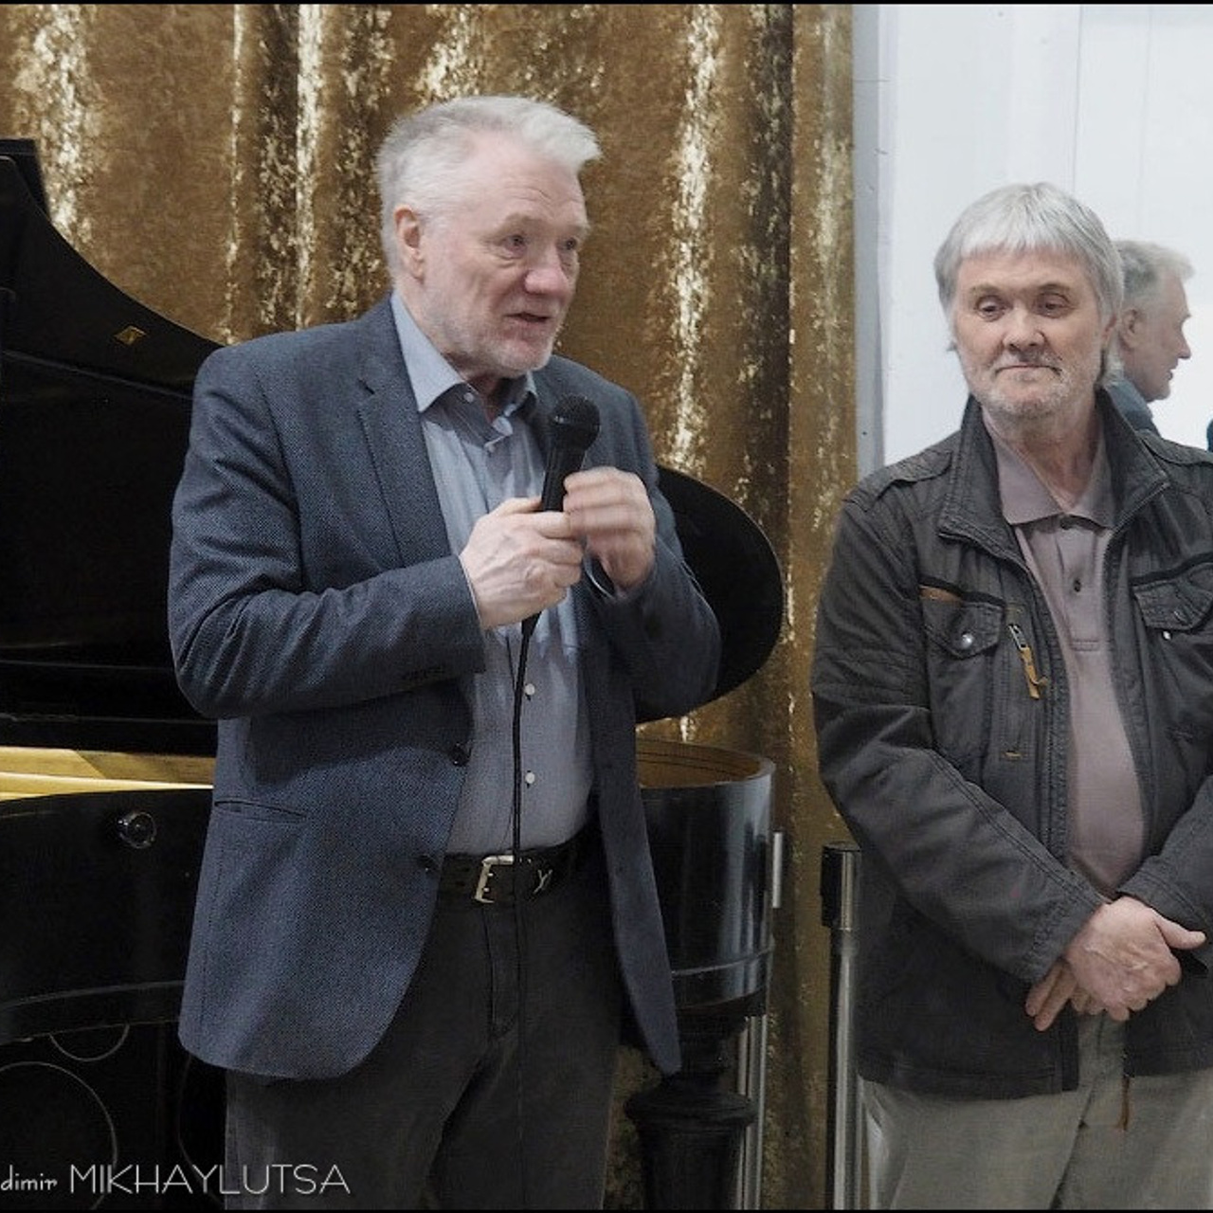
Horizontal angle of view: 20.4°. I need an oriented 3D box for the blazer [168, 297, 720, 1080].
[{"bbox_3d":[-0.160,0.081,3.320,0.590,0.775,0.400,-1,4,-31],"label":"blazer"}]

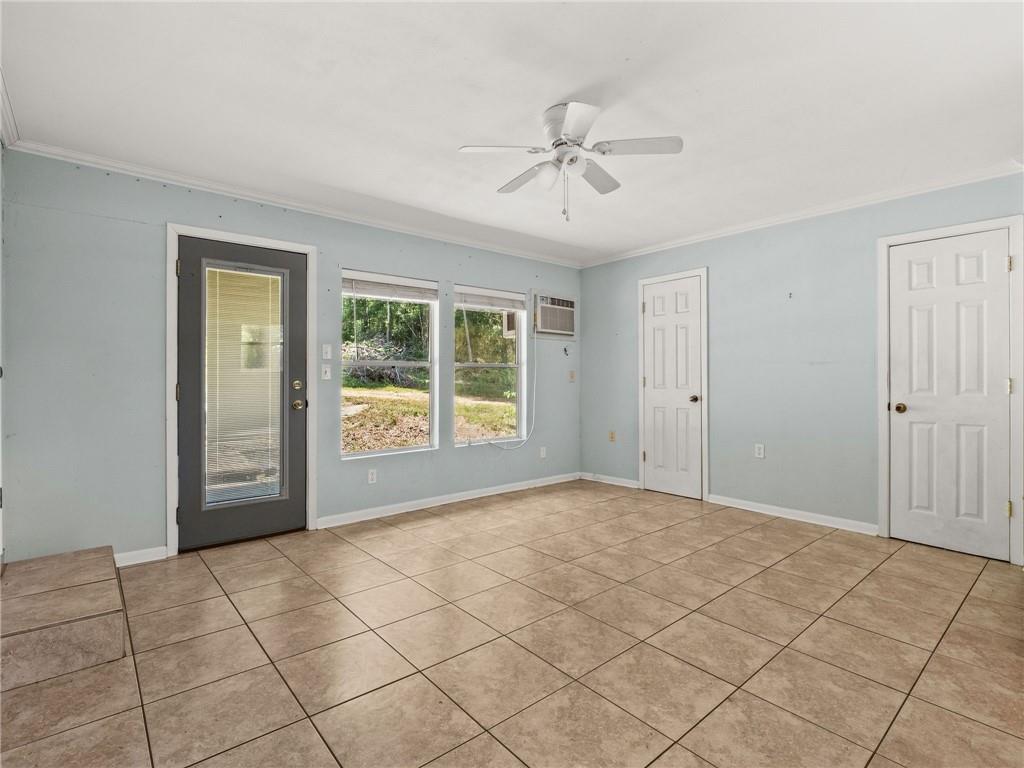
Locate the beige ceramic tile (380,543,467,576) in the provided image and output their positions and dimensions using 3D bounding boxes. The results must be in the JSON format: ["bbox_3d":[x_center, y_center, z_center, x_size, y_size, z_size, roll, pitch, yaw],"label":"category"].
[{"bbox_3d":[-0.559,1.104,2.982,0.405,0.013,0.405,-1,1,-40],"label":"beige ceramic tile"}]

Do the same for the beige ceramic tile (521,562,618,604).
[{"bbox_3d":[0.313,1.111,2.634,0.405,0.013,0.405,-1,1,-40],"label":"beige ceramic tile"}]

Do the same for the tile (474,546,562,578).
[{"bbox_3d":[0.039,1.090,2.892,0.405,0.012,0.405,0,0,-40],"label":"tile"}]

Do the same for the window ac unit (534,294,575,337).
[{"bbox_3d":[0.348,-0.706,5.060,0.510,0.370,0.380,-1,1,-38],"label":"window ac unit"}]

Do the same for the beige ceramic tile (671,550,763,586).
[{"bbox_3d":[1.219,1.090,2.804,0.405,0.012,0.405,0,0,-40],"label":"beige ceramic tile"}]

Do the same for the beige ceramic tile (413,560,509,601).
[{"bbox_3d":[-0.277,1.085,2.611,0.402,0.015,0.402,0,0,-40],"label":"beige ceramic tile"}]

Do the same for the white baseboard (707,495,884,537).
[{"bbox_3d":[2.201,1.041,3.836,0.015,0.075,1.236,-1,1,-43],"label":"white baseboard"}]

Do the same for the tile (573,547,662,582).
[{"bbox_3d":[0.636,1.099,2.879,0.411,0.012,0.403,-1,1,-42],"label":"tile"}]

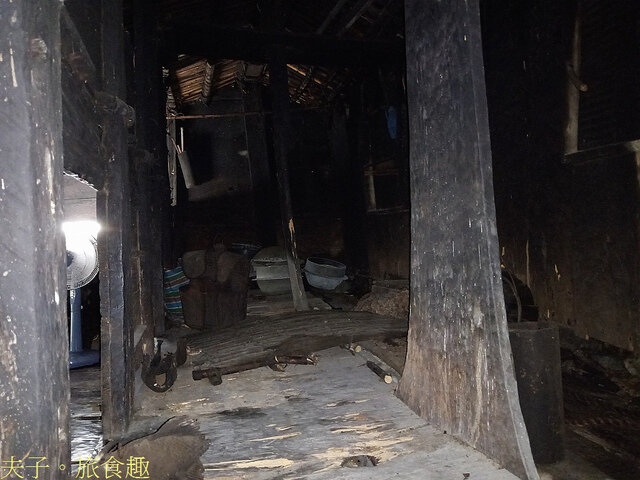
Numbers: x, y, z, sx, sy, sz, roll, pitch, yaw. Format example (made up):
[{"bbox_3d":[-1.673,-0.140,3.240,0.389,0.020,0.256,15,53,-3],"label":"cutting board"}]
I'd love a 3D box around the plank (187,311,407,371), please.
[{"bbox_3d":[-0.010,0.765,3.740,1.980,0.200,0.580,-1,1,-22],"label":"plank"}]

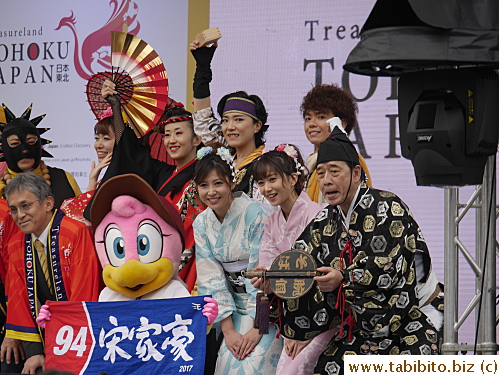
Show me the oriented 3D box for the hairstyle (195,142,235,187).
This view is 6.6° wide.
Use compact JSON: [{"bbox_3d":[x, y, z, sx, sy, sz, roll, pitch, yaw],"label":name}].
[{"bbox_3d":[-0.141,-0.093,17.500,0.165,0.190,0.190,-4,3,20],"label":"hairstyle"}]

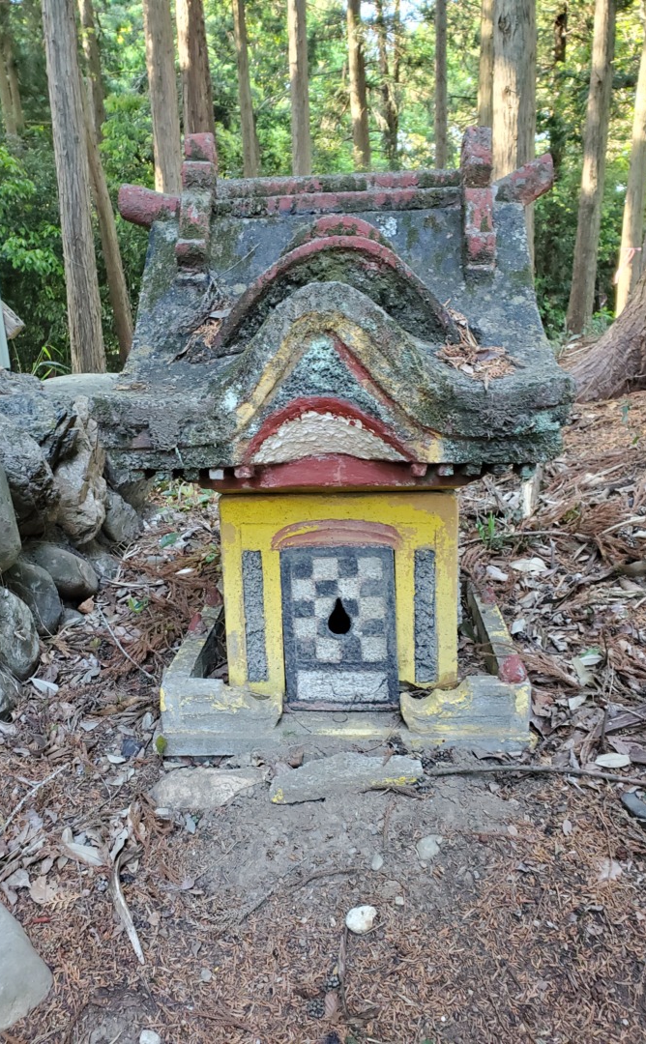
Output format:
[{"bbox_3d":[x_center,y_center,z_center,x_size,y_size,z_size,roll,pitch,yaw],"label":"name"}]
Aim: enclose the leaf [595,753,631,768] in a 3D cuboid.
[{"bbox_3d":[0.707,0.574,1.904,0.089,0.014,0.051,-2,21,-6],"label":"leaf"}]

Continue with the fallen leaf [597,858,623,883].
[{"bbox_3d":[0.562,0.677,1.535,0.044,0.012,0.067,3,13,13],"label":"fallen leaf"}]

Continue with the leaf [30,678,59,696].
[{"bbox_3d":[-0.827,0.478,2.327,0.122,0.015,0.038,17,32,29],"label":"leaf"}]

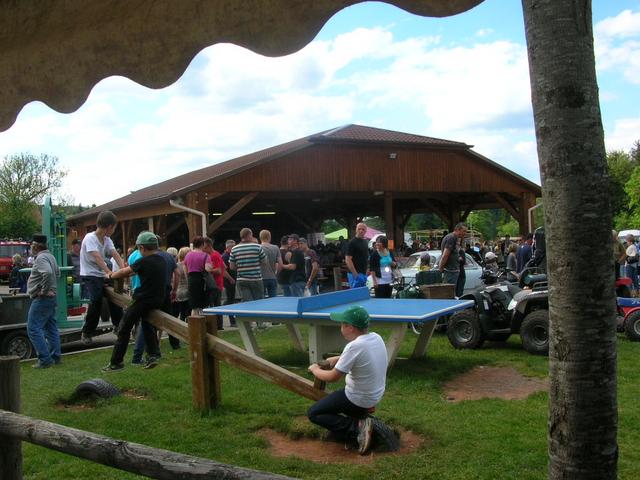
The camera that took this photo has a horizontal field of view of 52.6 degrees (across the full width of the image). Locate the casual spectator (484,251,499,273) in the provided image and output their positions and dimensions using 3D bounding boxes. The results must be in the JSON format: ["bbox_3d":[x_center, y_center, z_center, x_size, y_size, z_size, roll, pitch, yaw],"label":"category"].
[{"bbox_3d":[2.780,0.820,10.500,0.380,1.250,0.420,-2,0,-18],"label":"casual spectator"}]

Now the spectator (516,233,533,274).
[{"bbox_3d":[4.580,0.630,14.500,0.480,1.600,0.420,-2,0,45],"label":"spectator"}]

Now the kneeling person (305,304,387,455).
[{"bbox_3d":[0.215,1.045,4.900,0.620,1.060,0.430,-2,0,31],"label":"kneeling person"}]

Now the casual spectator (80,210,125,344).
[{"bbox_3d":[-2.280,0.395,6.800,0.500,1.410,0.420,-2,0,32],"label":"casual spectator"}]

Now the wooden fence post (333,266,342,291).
[{"bbox_3d":[0.420,1.090,15.500,0.200,0.820,0.200,-2,0,30],"label":"wooden fence post"}]

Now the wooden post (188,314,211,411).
[{"bbox_3d":[-1.096,1.128,5.860,0.115,0.860,0.115,-2,0,34],"label":"wooden post"}]

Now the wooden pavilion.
[{"bbox_3d":[-2.800,-1.260,31.000,15.900,5.850,22.000,-2,0,-30],"label":"wooden pavilion"}]

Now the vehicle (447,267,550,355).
[{"bbox_3d":[2.680,0.955,9.100,1.800,1.100,1.050,-2,0,28],"label":"vehicle"}]

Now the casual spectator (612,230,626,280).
[{"bbox_3d":[6.650,0.610,14.500,0.500,1.660,0.380,-2,0,18],"label":"casual spectator"}]

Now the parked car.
[{"bbox_3d":[2.850,0.930,16.500,1.520,1.380,3.700,-2,0,44],"label":"parked car"}]

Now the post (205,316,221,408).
[{"bbox_3d":[-0.990,1.144,6.040,0.115,0.870,0.115,-2,0,34],"label":"post"}]

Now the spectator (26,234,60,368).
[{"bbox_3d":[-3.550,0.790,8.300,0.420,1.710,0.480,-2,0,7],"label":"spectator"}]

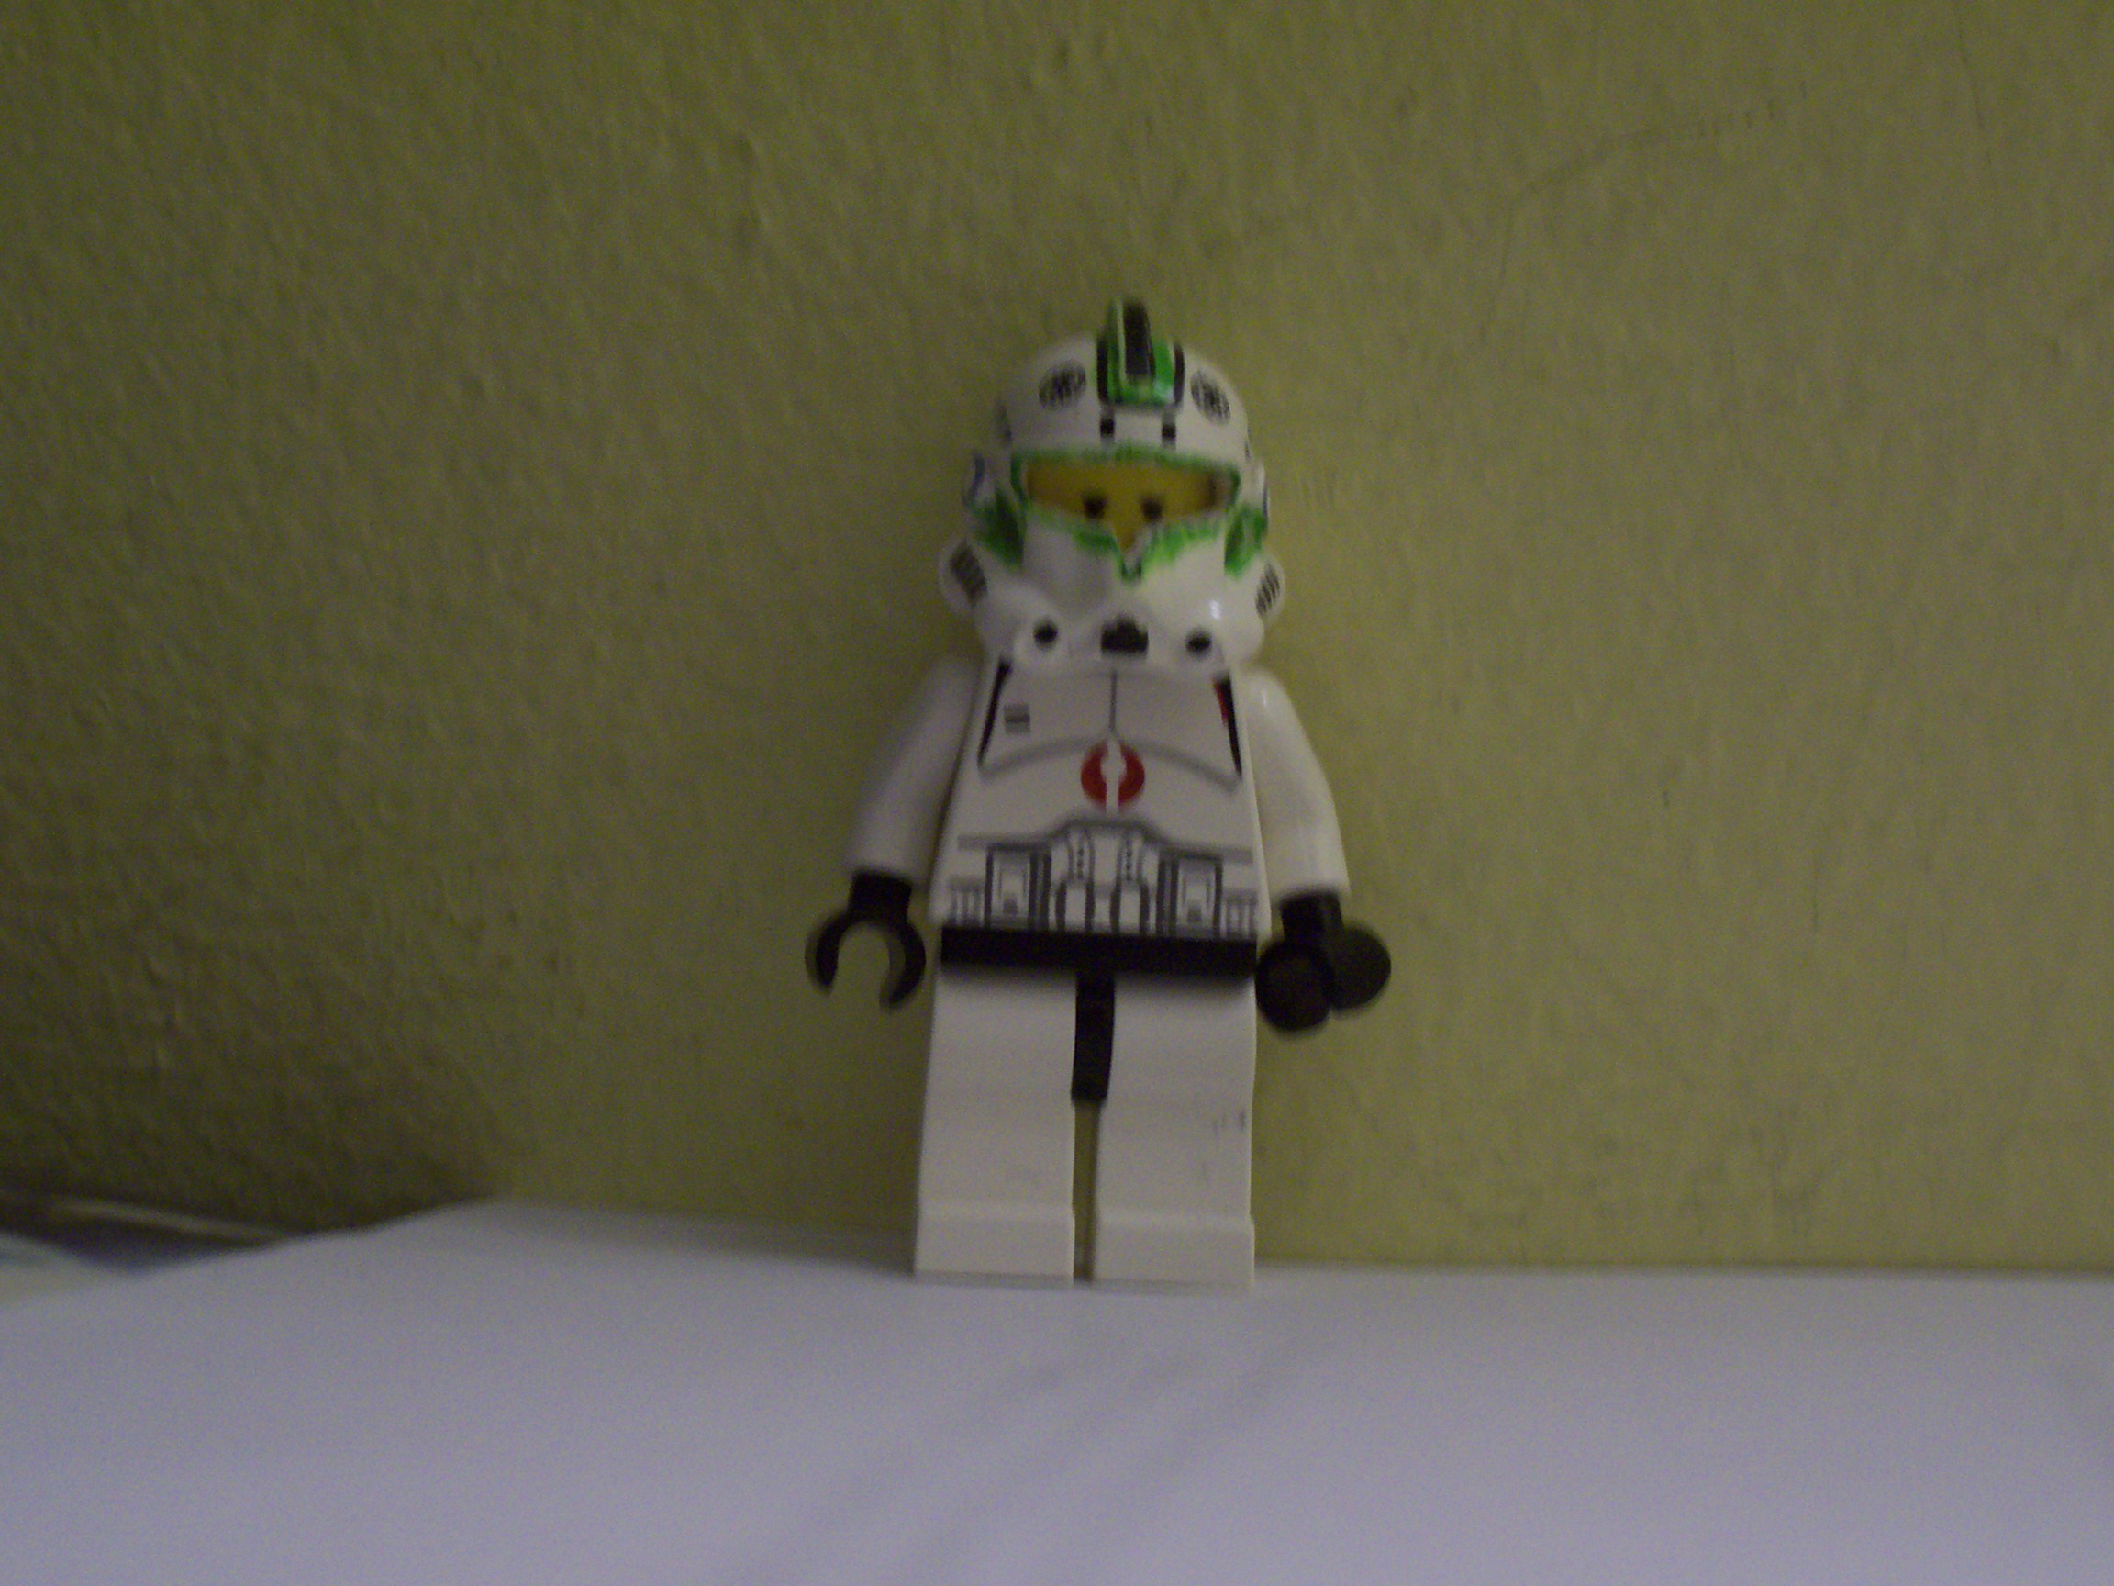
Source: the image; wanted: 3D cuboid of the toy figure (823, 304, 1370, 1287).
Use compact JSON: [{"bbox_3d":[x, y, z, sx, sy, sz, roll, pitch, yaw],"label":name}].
[{"bbox_3d":[0.002,0.000,0.188,0.027,0.045,0.015,2,-1,-2],"label":"toy figure"}]

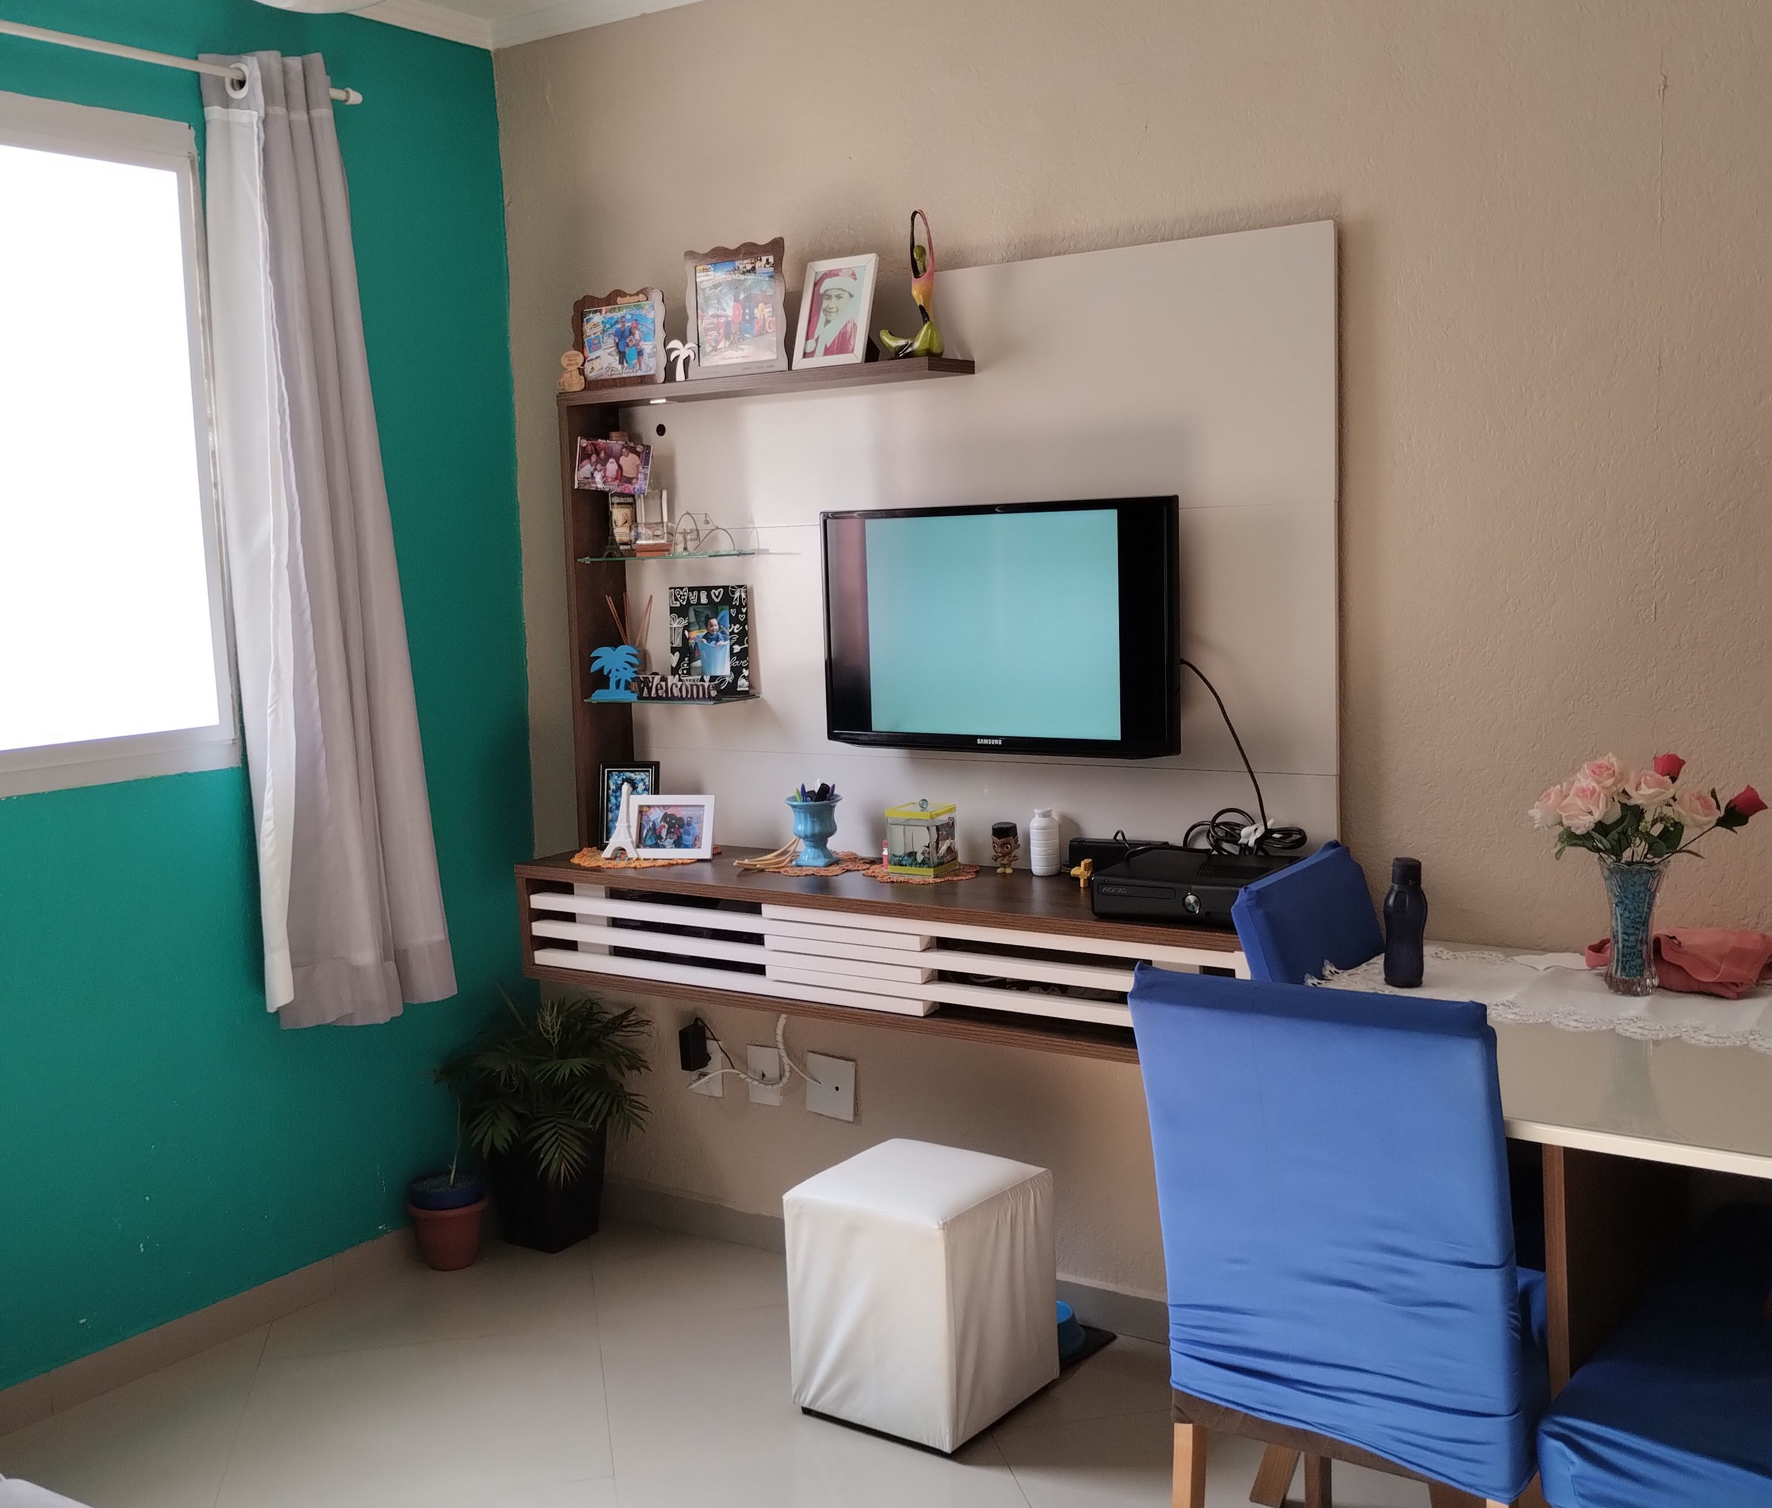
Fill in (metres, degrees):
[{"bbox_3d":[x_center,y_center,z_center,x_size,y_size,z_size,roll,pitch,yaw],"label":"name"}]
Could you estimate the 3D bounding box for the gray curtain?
[{"bbox_3d":[-1.022,-0.353,3.546,0.120,1.740,0.430,2,8,34],"label":"gray curtain"}]

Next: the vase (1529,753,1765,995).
[{"bbox_3d":[1.078,0.169,2.704,0.300,0.337,0.260,2,8,34],"label":"vase"}]

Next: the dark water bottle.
[{"bbox_3d":[0.761,0.244,2.789,0.065,0.188,0.065,2,8,34],"label":"dark water bottle"}]

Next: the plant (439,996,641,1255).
[{"bbox_3d":[-0.697,0.777,3.946,0.380,0.505,0.360,3,8,34],"label":"plant"}]

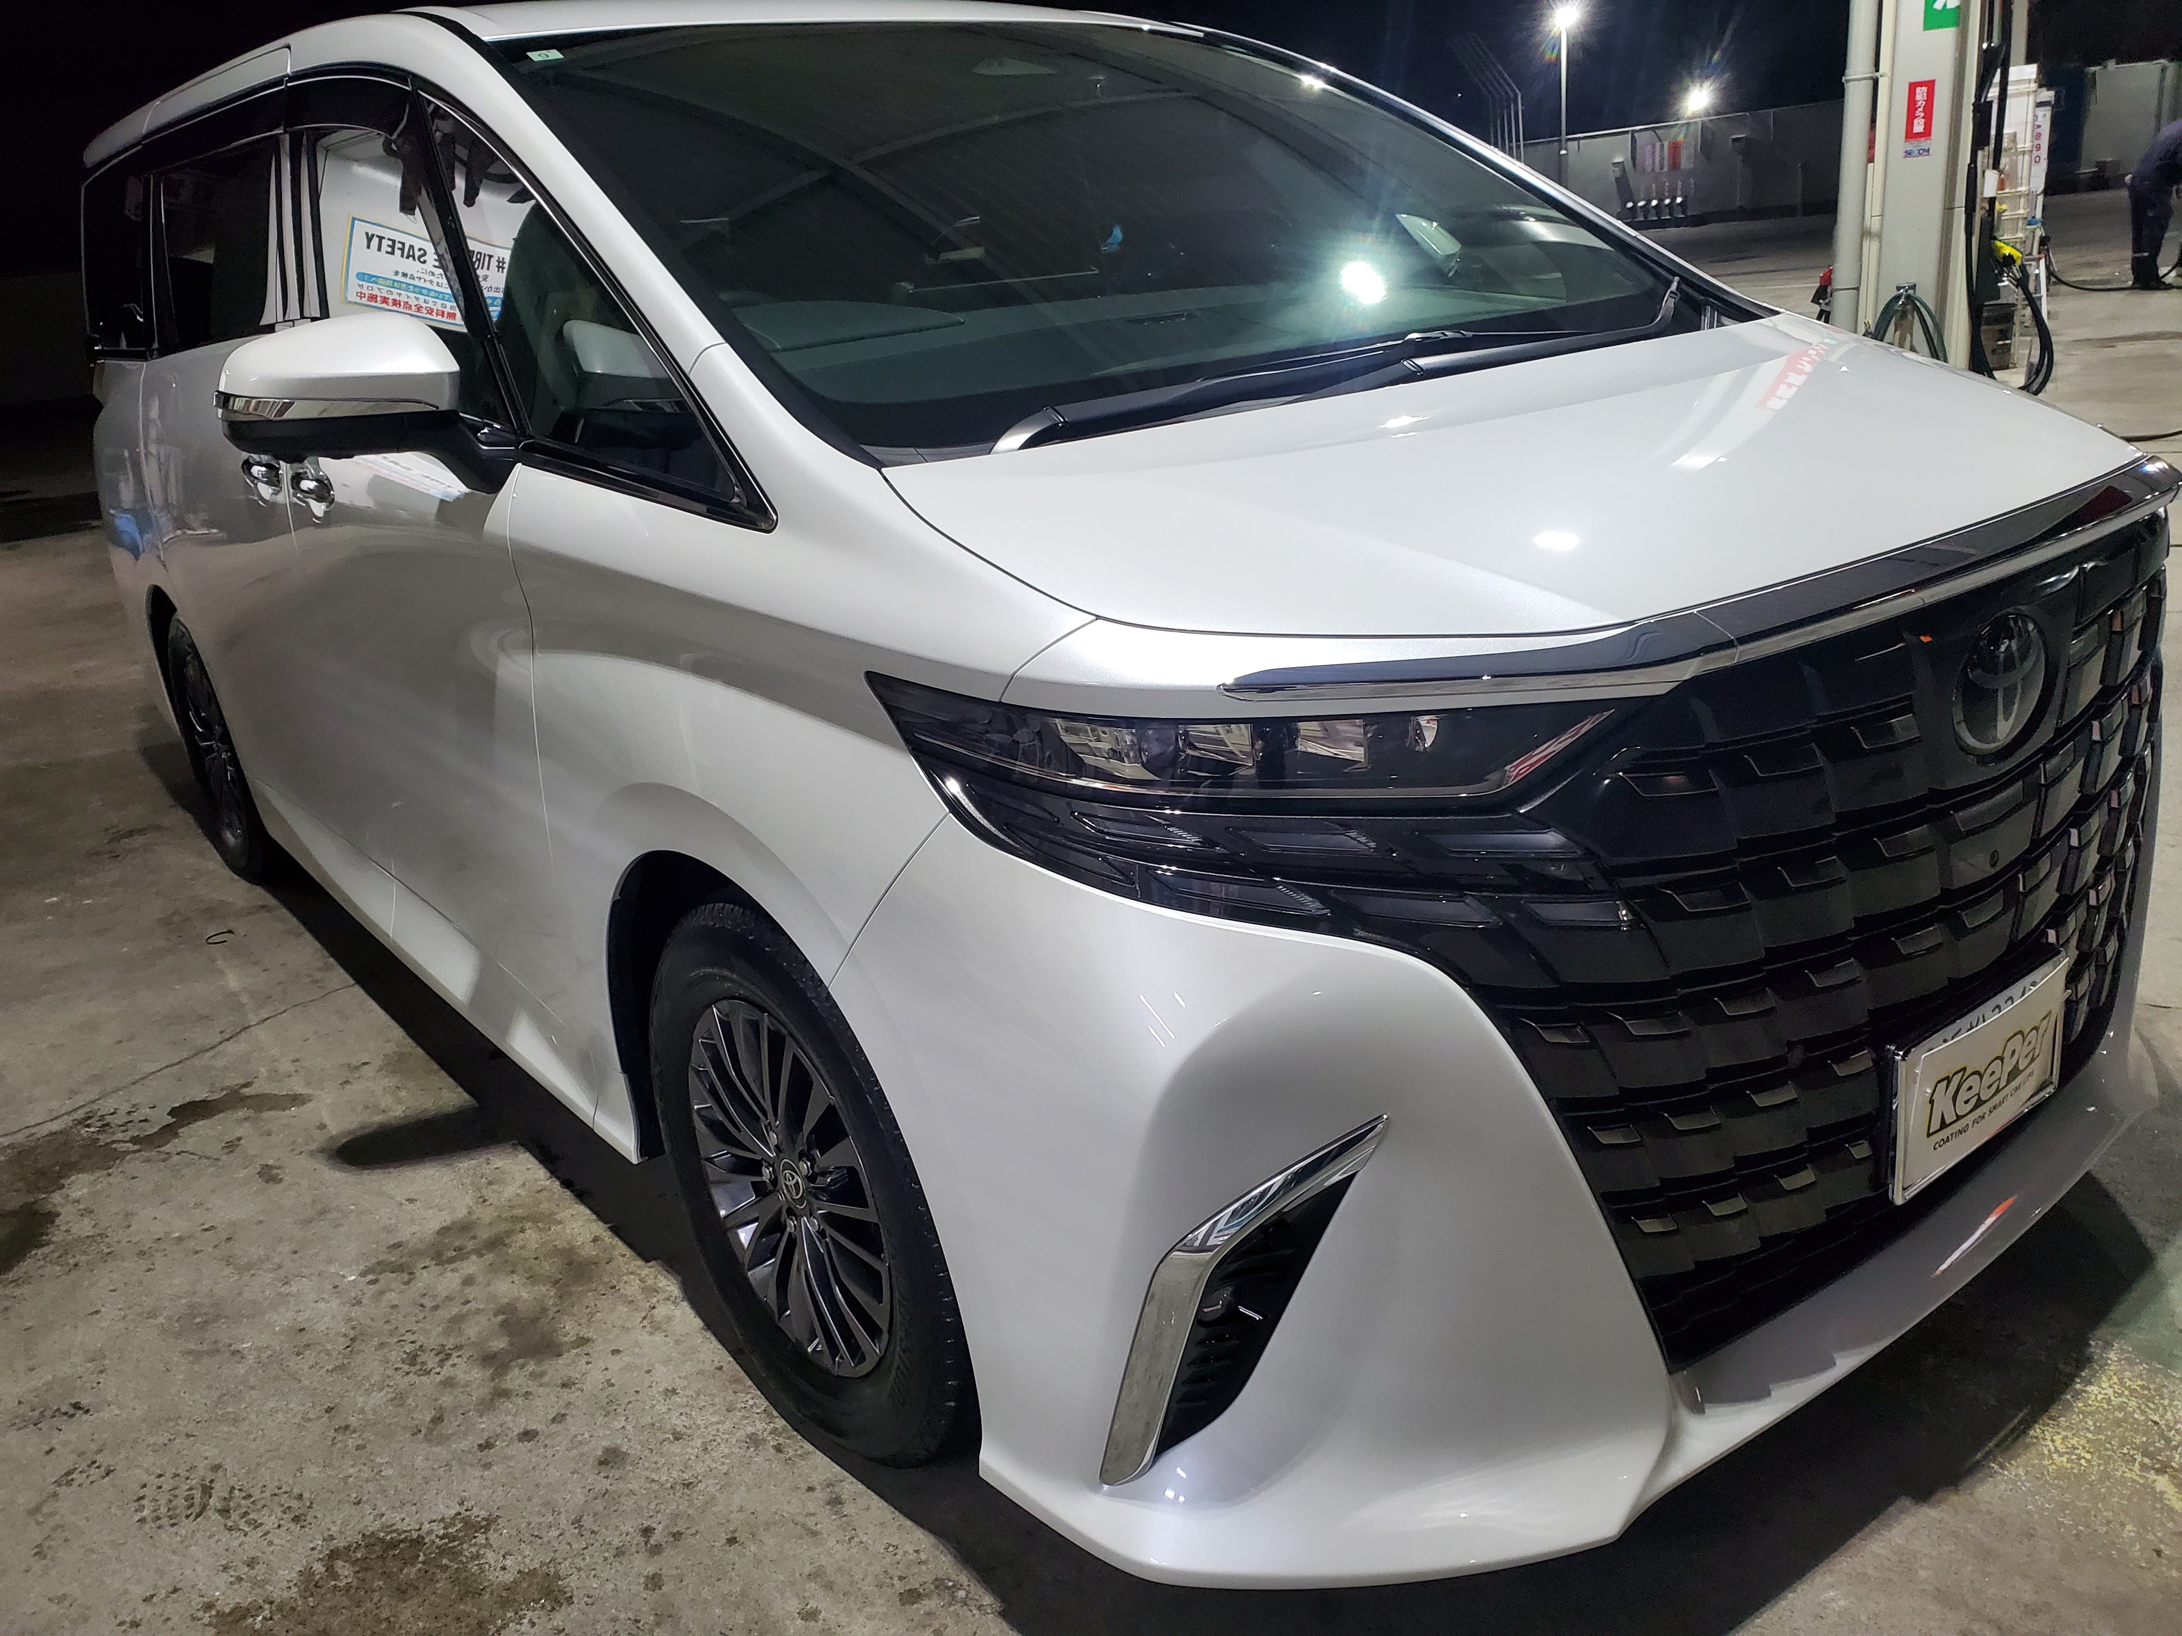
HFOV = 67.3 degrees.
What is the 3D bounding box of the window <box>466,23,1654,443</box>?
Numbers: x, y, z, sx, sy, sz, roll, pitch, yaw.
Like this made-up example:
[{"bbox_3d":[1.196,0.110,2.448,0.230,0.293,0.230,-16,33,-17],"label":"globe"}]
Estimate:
[{"bbox_3d":[0.082,-0.886,2.282,1.500,0.150,1.220,-19,49,-35],"label":"window"}]

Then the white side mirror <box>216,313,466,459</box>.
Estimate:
[{"bbox_3d":[-0.913,-0.522,1.979,0.255,0.170,0.165,-19,23,-35],"label":"white side mirror"}]

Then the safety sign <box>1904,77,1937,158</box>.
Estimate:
[{"bbox_3d":[4.504,-3.805,8.900,0.160,0.410,0.020,-7,19,-3],"label":"safety sign"}]

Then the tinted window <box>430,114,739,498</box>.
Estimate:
[{"bbox_3d":[-0.630,-0.656,1.956,0.080,0.480,0.950,-9,17,-43],"label":"tinted window"}]

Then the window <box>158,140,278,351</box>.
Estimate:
[{"bbox_3d":[-1.758,-1.137,3.280,0.060,0.390,1.000,-8,16,-39],"label":"window"}]

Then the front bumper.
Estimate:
[{"bbox_3d":[0.692,0.123,1.934,1.840,0.740,0.730,-19,23,-35],"label":"front bumper"}]

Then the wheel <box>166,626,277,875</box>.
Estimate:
[{"bbox_3d":[-2.175,-0.187,4.246,0.220,0.710,0.710,-19,23,-35],"label":"wheel"}]

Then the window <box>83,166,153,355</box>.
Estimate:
[{"bbox_3d":[-2.401,-1.362,4.052,0.070,0.410,0.870,-6,16,-35],"label":"window"}]

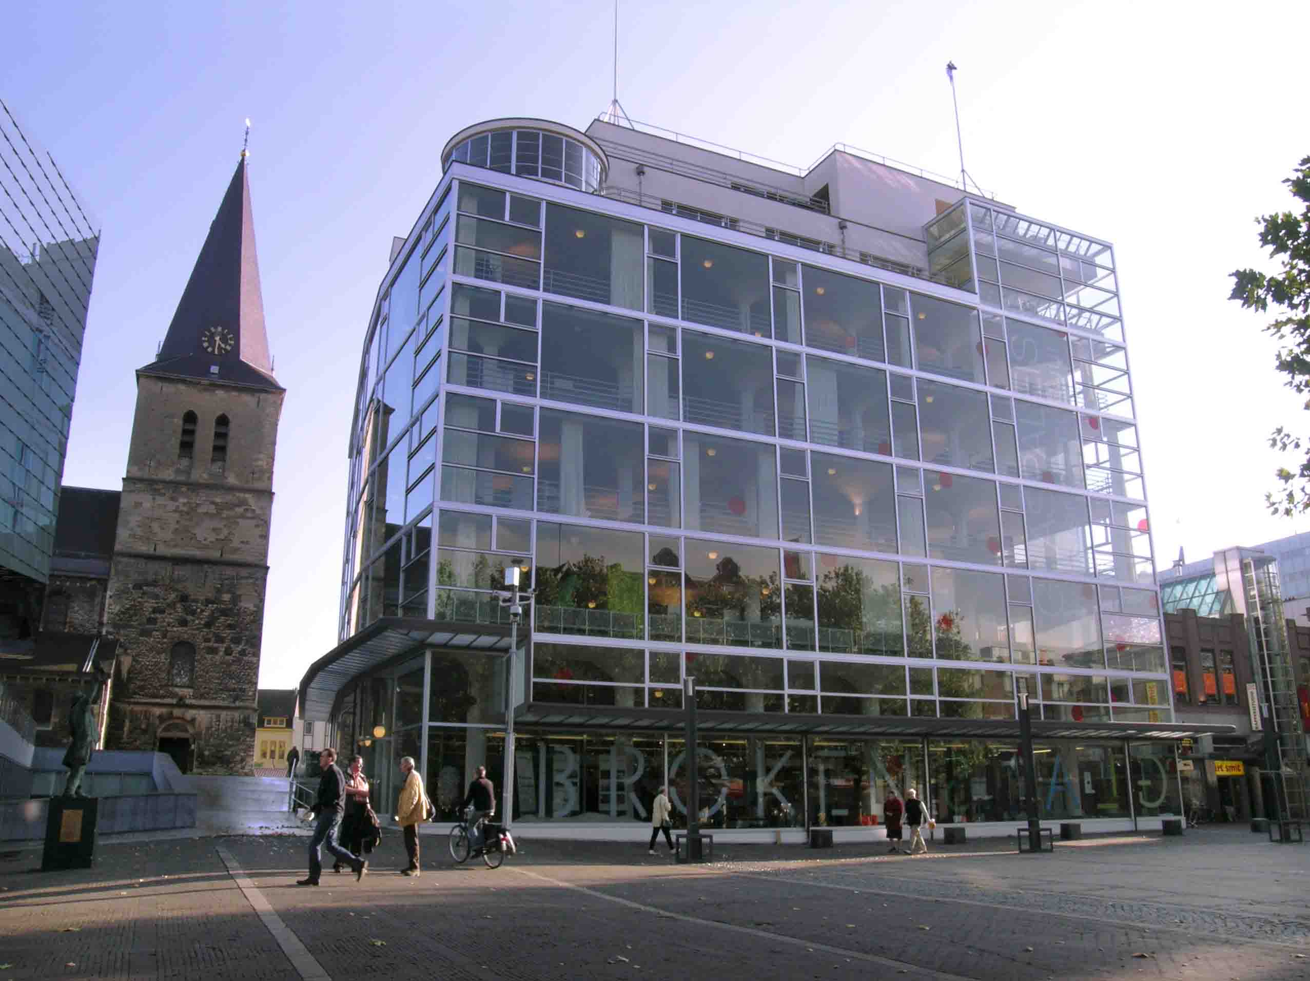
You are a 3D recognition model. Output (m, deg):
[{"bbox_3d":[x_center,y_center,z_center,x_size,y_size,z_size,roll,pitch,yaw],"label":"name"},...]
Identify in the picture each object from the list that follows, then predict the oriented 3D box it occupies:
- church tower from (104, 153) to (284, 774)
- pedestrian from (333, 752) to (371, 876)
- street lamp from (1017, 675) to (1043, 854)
[{"bbox_3d":[-30.792,-3.390,73.278,9.168,45.573,9.168,7,-17,-24],"label":"church tower"},{"bbox_3d":[-4.525,4.891,16.069,0.520,1.690,0.420,11,-19,-34],"label":"pedestrian"},{"bbox_3d":[10.346,7.732,29.400,0.320,4.350,0.320,7,-18,-25],"label":"street lamp"}]

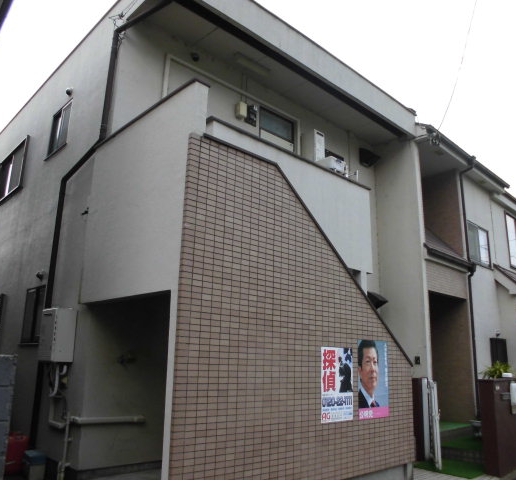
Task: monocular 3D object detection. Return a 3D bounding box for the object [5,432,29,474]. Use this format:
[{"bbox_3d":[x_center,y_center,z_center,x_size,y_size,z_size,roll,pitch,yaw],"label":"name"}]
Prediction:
[{"bbox_3d":[-2.594,2.247,5.089,0.240,0.400,0.260,14,-19,-41],"label":"object"}]

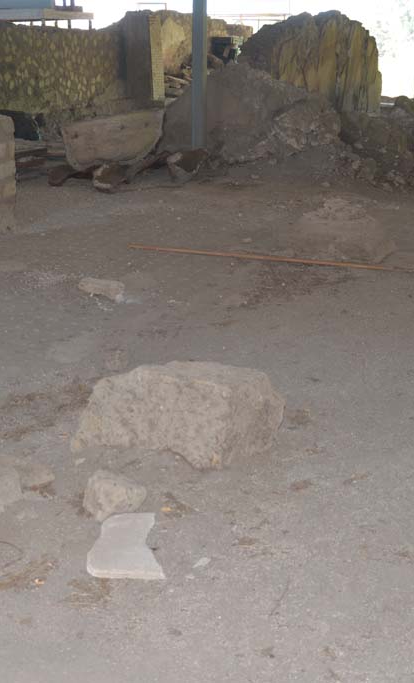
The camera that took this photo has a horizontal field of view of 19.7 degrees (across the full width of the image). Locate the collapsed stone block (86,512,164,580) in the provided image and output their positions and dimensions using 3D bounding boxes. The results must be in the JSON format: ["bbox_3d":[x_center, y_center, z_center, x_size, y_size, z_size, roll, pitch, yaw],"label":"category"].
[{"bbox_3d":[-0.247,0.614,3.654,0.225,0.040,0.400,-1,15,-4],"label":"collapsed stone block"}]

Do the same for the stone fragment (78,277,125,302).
[{"bbox_3d":[-0.618,-0.306,6.996,0.252,0.103,0.126,9,17,29],"label":"stone fragment"}]

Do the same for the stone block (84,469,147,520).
[{"bbox_3d":[-0.298,0.498,3.916,0.190,0.130,0.150,3,15,10],"label":"stone block"}]

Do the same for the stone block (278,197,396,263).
[{"bbox_3d":[0.942,-0.803,8.443,0.660,0.350,0.660,6,16,20],"label":"stone block"}]

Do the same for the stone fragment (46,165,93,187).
[{"bbox_3d":[-1.363,-1.662,11.954,0.397,0.177,0.258,3,15,10],"label":"stone fragment"}]

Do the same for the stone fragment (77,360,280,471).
[{"bbox_3d":[-0.102,0.265,4.508,0.750,0.280,0.370,5,15,15],"label":"stone fragment"}]

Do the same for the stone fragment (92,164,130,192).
[{"bbox_3d":[-0.929,-1.583,11.527,0.313,0.252,0.235,3,15,10],"label":"stone fragment"}]

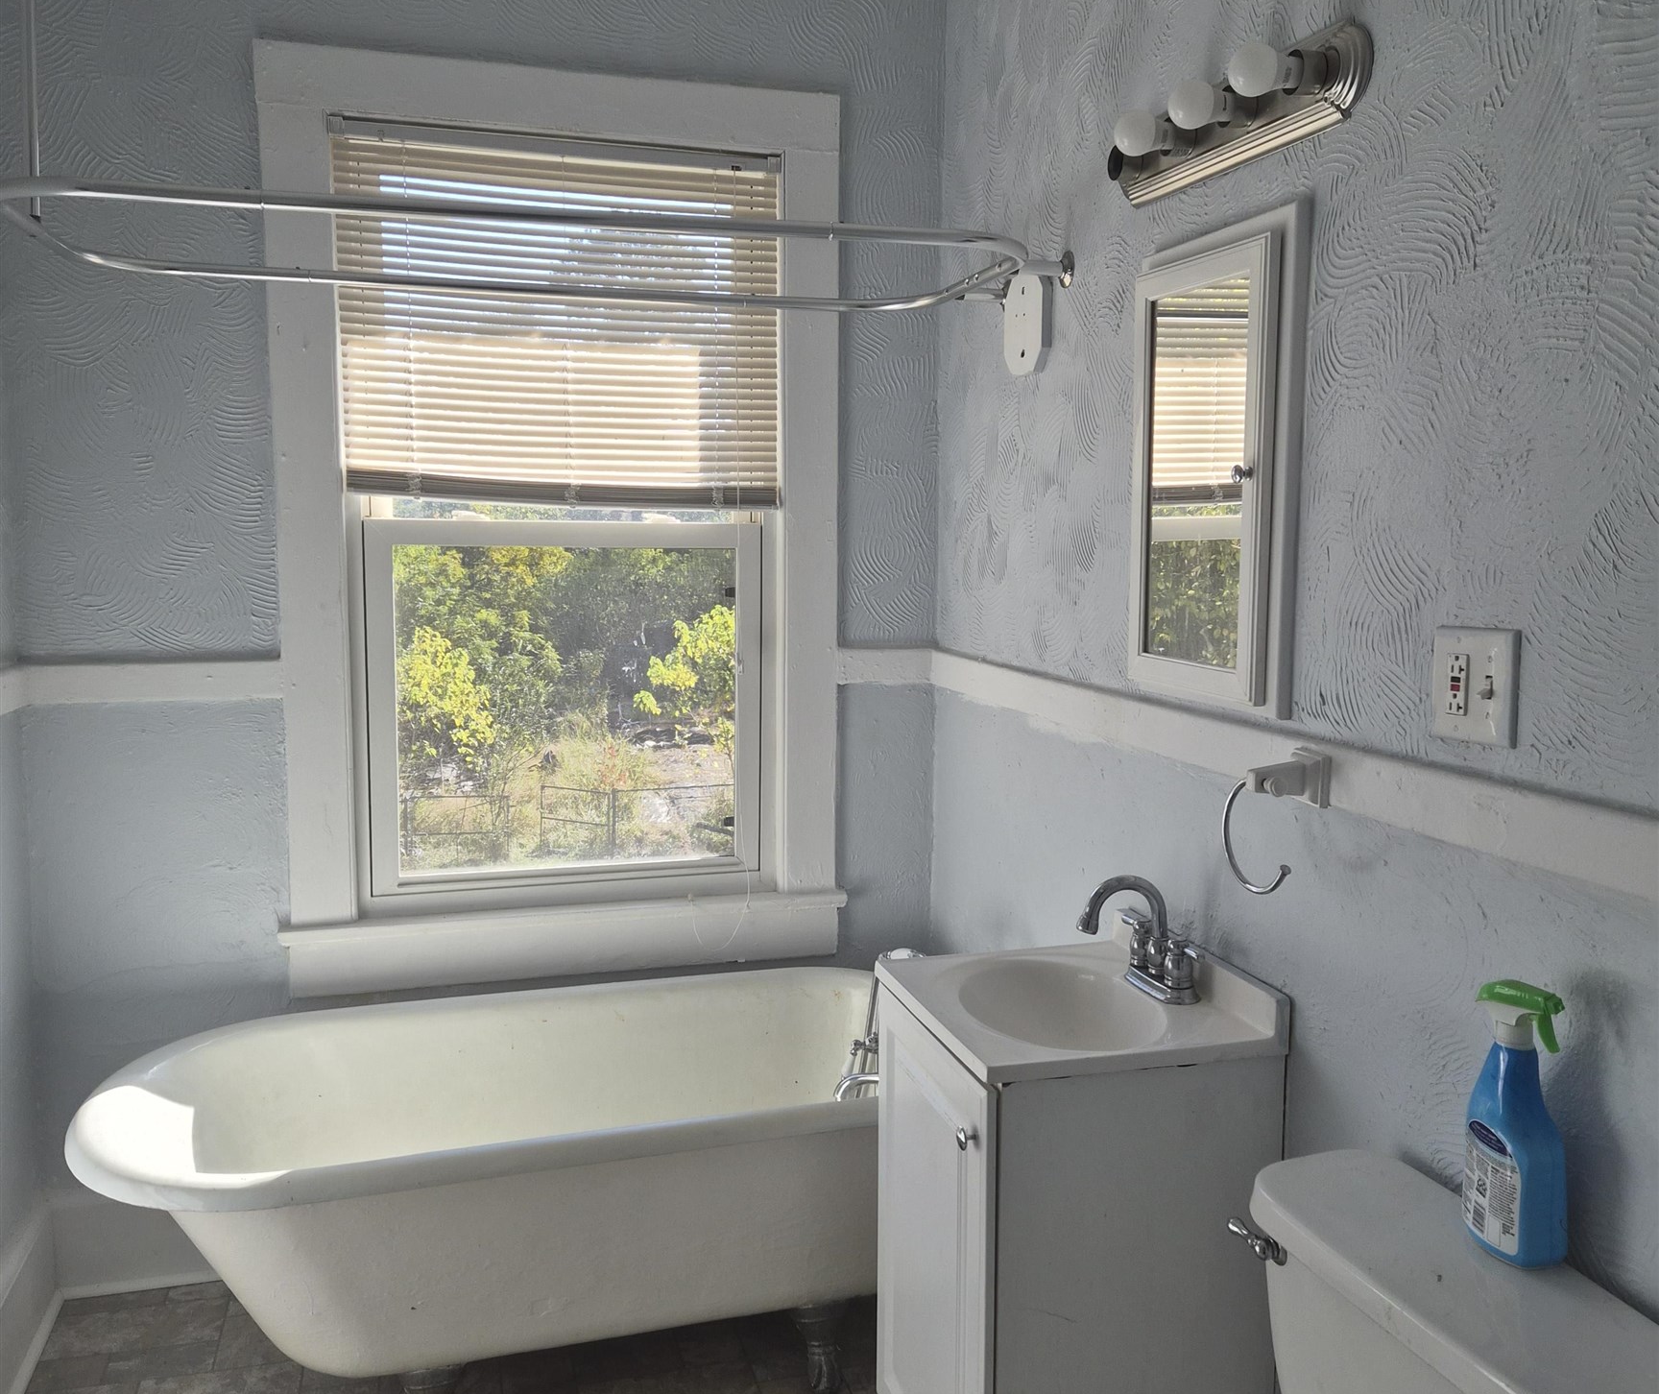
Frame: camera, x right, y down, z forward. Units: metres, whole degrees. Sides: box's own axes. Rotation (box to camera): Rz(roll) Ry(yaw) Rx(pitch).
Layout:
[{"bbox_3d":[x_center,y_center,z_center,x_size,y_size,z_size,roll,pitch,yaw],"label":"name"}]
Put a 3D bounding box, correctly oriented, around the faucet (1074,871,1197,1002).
[{"bbox_3d":[0.424,0.333,2.099,0.165,0.167,0.200,-2,7,-16],"label":"faucet"}]

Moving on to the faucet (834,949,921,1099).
[{"bbox_3d":[0.119,0.600,2.719,0.220,0.270,0.200,-2,7,-16],"label":"faucet"}]

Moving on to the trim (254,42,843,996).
[{"bbox_3d":[-0.508,-0.313,2.899,1.115,1.780,0.090,-2,7,-16],"label":"trim"}]

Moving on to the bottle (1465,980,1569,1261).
[{"bbox_3d":[0.695,0.423,1.486,0.066,0.267,0.120,-2,7,-21],"label":"bottle"}]

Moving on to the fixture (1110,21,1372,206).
[{"bbox_3d":[0.482,-0.784,1.994,0.148,0.118,0.610,-2,7,-16],"label":"fixture"}]

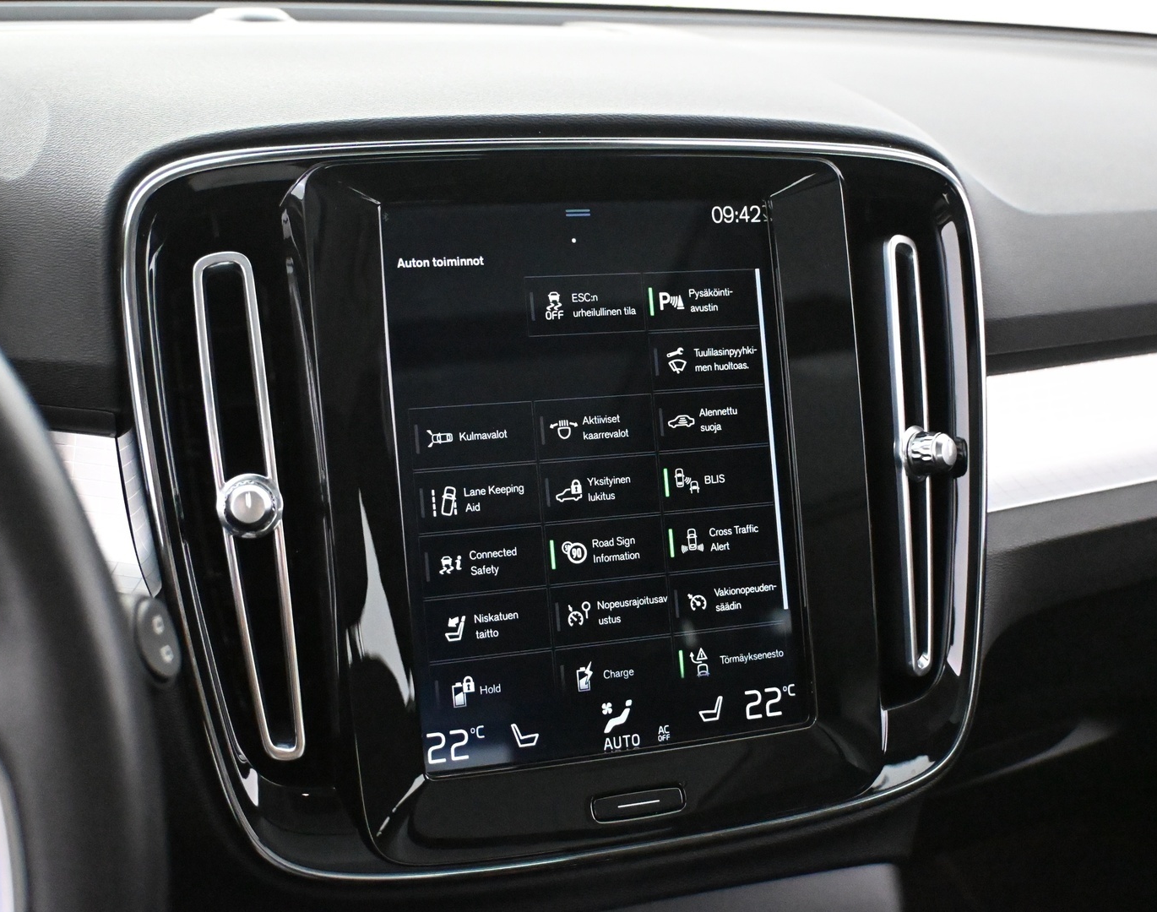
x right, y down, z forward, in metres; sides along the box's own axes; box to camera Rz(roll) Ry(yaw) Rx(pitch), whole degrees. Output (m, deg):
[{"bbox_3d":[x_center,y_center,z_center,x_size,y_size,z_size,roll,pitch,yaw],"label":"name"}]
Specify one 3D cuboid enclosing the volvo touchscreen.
[{"bbox_3d":[0.007,0.006,0.485,0.135,0.179,0.010,-4,-1,-18],"label":"volvo touchscreen"}]

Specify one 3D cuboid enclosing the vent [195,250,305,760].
[{"bbox_3d":[-0.097,0.015,0.446,0.018,0.153,0.012,-7,0,-6],"label":"vent"}]

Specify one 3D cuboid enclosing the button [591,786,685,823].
[{"bbox_3d":[0.018,0.113,0.475,0.032,0.009,0.006,-4,-19,-18],"label":"button"}]

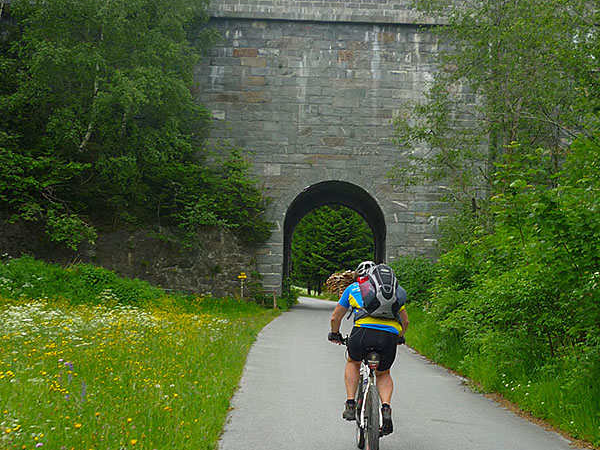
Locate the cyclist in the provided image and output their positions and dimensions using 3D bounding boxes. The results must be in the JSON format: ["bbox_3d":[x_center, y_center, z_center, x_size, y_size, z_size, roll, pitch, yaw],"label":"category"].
[{"bbox_3d":[0.570,1.010,6.850,0.670,1.420,0.850,0,-5,-2],"label":"cyclist"}]

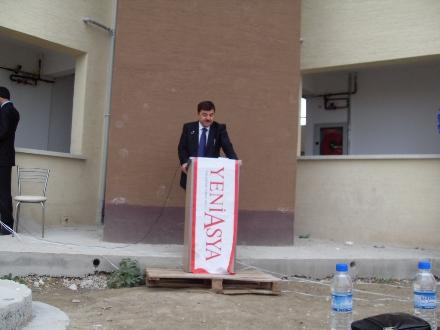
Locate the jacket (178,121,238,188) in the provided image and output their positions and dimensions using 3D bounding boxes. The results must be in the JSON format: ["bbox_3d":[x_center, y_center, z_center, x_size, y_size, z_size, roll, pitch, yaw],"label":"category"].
[{"bbox_3d":[-0.129,-0.081,4.650,0.580,0.700,0.420,3,-4,-6],"label":"jacket"}]

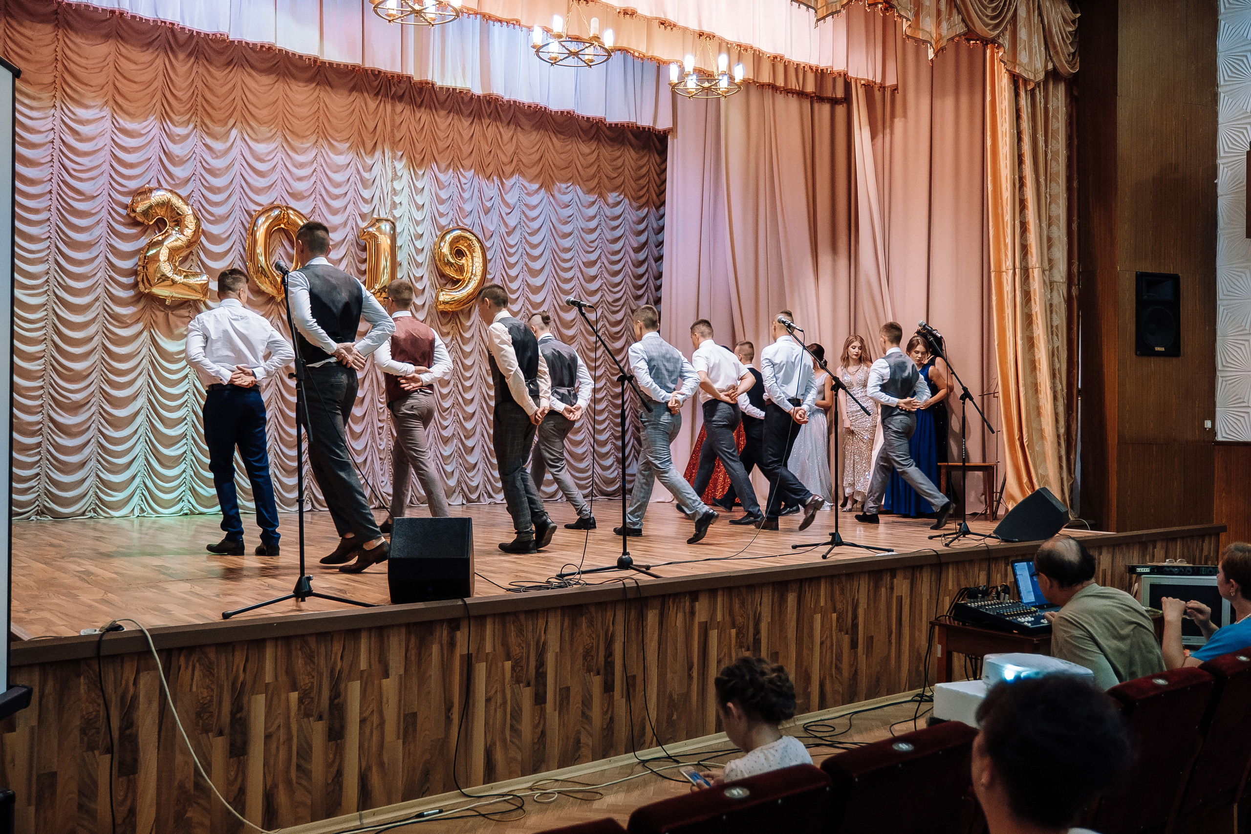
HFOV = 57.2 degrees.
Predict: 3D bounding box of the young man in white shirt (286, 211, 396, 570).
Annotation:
[{"bbox_3d":[-1.494,-0.105,6.145,0.600,1.820,0.570,-1,-2,40],"label":"young man in white shirt"}]

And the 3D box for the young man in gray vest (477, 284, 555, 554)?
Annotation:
[{"bbox_3d":[-0.684,-0.004,7.200,0.500,1.690,0.470,0,-1,32],"label":"young man in gray vest"}]

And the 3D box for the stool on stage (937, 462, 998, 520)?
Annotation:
[{"bbox_3d":[3.124,0.692,10.457,0.520,0.520,0.400,0,-2,9],"label":"stool on stage"}]

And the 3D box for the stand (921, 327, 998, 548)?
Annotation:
[{"bbox_3d":[2.414,0.103,8.220,0.620,1.580,0.550,0,-1,32],"label":"stand"}]

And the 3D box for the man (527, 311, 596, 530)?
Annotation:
[{"bbox_3d":[-0.505,0.011,9.050,0.540,1.710,0.490,0,-1,42],"label":"man"}]

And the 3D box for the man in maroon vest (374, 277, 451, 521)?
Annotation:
[{"bbox_3d":[-1.488,-0.036,8.100,0.520,1.770,0.470,1,-1,-42],"label":"man in maroon vest"}]

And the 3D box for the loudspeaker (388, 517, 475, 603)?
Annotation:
[{"bbox_3d":[-0.796,0.588,4.805,0.325,0.370,0.480,0,-2,-5],"label":"loudspeaker"}]

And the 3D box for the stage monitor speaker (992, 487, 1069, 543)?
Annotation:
[{"bbox_3d":[2.936,0.701,8.305,0.490,0.380,0.330,0,-2,27],"label":"stage monitor speaker"}]

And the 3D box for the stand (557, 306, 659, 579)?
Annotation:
[{"bbox_3d":[-0.022,0.096,5.840,0.580,1.420,0.770,2,-2,-40],"label":"stand"}]

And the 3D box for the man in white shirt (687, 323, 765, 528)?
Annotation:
[{"bbox_3d":[0.888,0.046,10.224,0.560,1.770,0.800,2,-2,-42],"label":"man in white shirt"}]

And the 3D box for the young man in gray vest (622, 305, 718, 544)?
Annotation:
[{"bbox_3d":[0.329,0.022,8.373,0.570,1.710,0.840,2,-2,-40],"label":"young man in gray vest"}]

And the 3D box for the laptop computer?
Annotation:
[{"bbox_3d":[2.314,0.911,6.147,0.360,0.230,0.320,1,-1,-38],"label":"laptop computer"}]

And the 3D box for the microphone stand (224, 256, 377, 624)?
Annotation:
[{"bbox_3d":[-1.419,0.071,5.000,0.580,1.470,0.600,1,-1,-35],"label":"microphone stand"}]

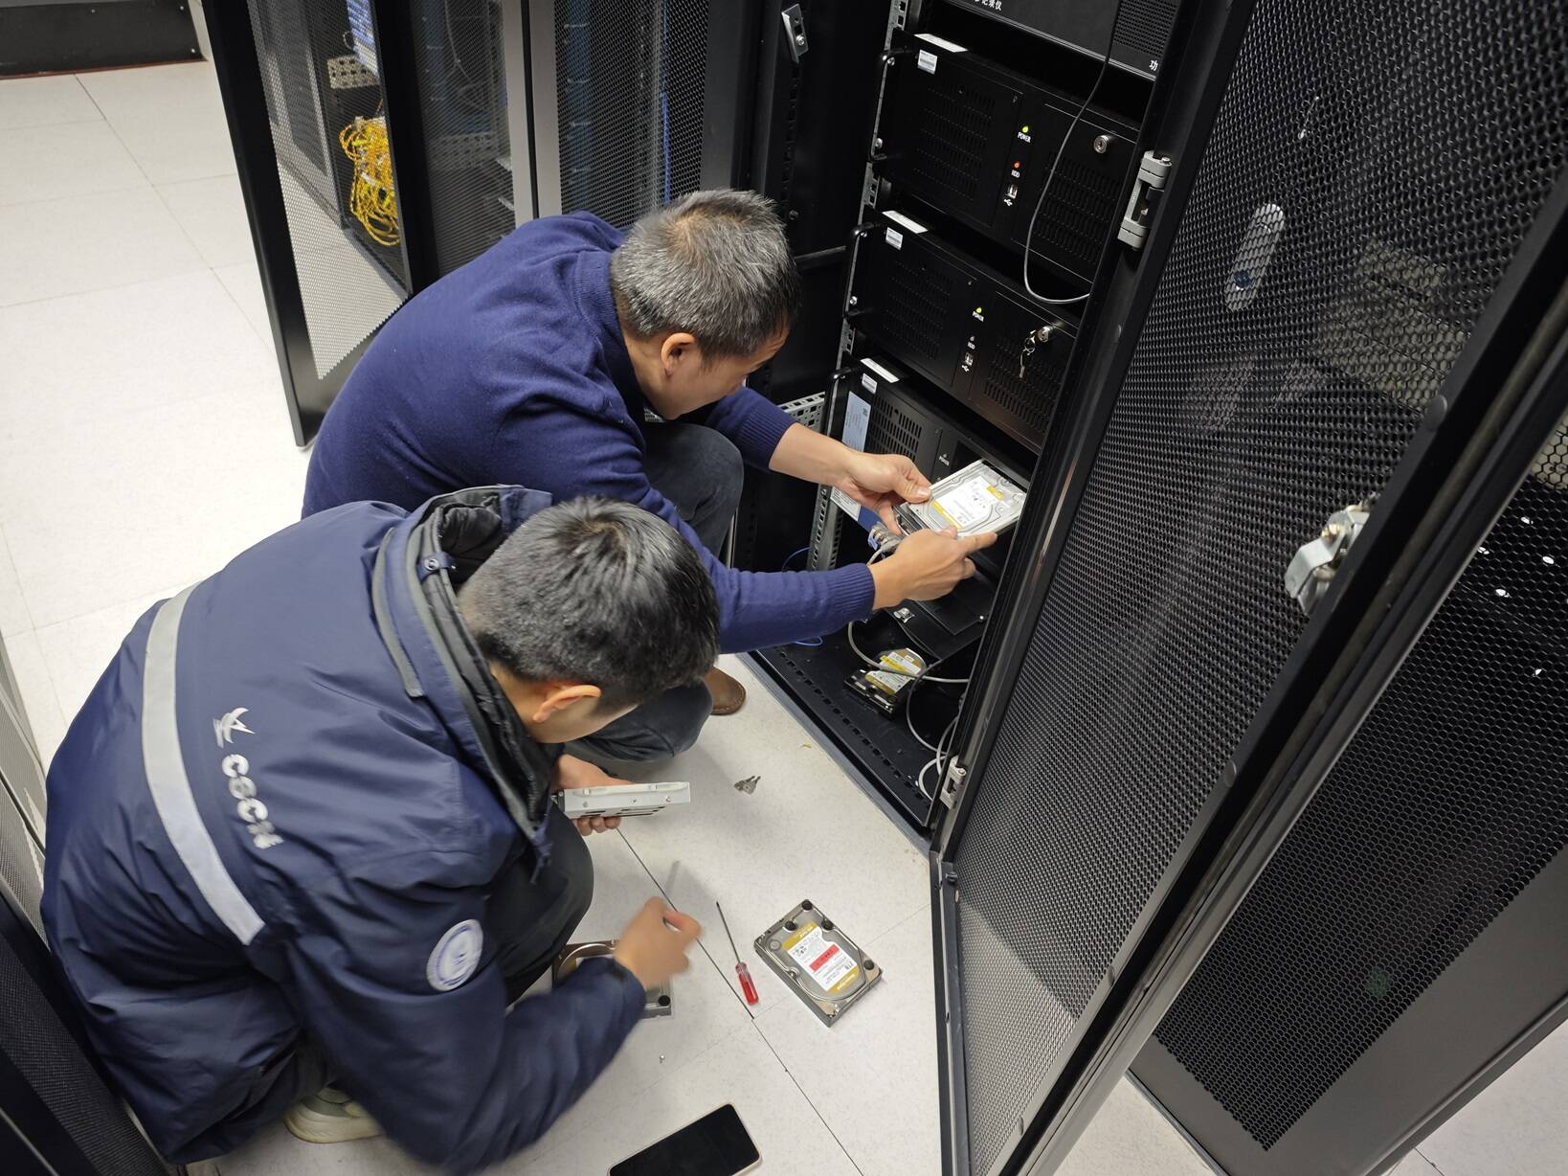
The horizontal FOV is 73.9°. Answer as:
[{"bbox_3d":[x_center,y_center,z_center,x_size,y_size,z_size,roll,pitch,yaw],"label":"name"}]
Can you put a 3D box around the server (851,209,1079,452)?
[{"bbox_3d":[0.424,-0.401,1.479,0.500,0.177,0.482,-23,49,-30],"label":"server"}]

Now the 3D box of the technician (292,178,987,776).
[{"bbox_3d":[-0.196,-0.079,1.388,0.840,0.860,0.460,0,42,-9],"label":"technician"}]

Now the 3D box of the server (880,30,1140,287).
[{"bbox_3d":[0.446,-0.570,1.331,0.500,0.177,0.482,-23,49,-30],"label":"server"}]

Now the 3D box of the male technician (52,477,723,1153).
[{"bbox_3d":[-0.379,0.251,1.038,0.630,0.790,0.570,-9,44,-18],"label":"male technician"}]

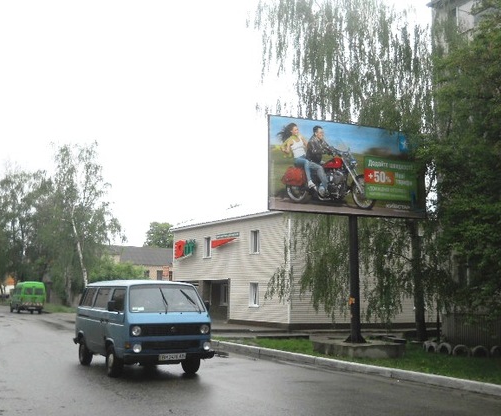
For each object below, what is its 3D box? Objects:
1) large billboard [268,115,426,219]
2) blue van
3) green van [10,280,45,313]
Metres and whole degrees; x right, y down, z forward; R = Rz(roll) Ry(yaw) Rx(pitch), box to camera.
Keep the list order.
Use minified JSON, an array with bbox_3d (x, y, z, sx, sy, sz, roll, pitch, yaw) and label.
[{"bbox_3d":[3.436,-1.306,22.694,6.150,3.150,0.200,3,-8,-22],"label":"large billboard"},{"bbox_3d":[-2.438,2.531,14.317,1.850,1.950,4.570,4,-8,-26],"label":"blue van"},{"bbox_3d":[-18.406,7.397,54.300,1.900,2.500,5.200,4,-8,-29],"label":"green van"}]

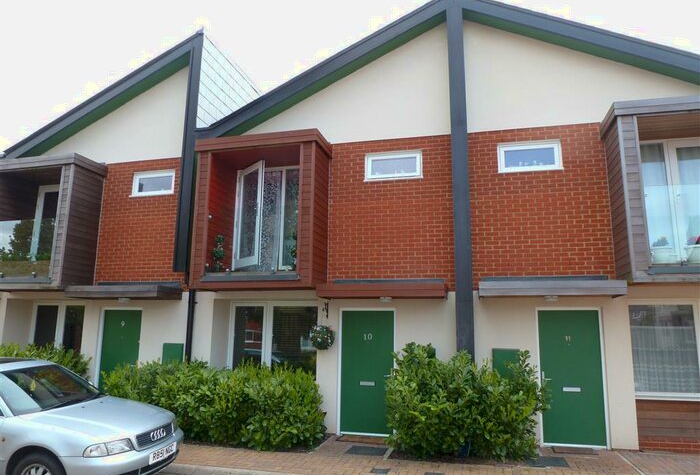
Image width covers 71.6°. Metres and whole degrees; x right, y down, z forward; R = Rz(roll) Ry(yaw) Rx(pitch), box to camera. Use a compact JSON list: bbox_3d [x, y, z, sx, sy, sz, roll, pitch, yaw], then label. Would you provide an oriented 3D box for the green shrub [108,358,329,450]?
[{"bbox_3d":[-2.229,2.620,7.875,3.860,1.200,1.020,-2,-9,13],"label":"green shrub"}]

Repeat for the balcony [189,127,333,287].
[{"bbox_3d":[-1.499,-0.382,8.407,2.189,2.574,0.940,-2,-9,13],"label":"balcony"}]

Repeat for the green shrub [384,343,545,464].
[{"bbox_3d":[1.647,2.335,7.044,2.160,1.510,0.920,-2,-9,13],"label":"green shrub"}]

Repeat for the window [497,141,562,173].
[{"bbox_3d":[2.953,-1.318,7.960,1.000,0.495,0.100,-2,-9,13],"label":"window"}]

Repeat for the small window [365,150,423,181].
[{"bbox_3d":[0.760,-1.246,8.474,1.022,0.500,0.100,-2,-9,13],"label":"small window"}]

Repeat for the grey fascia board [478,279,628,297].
[{"bbox_3d":[2.859,0.731,6.931,1.958,0.202,0.140,-2,-9,13],"label":"grey fascia board"}]

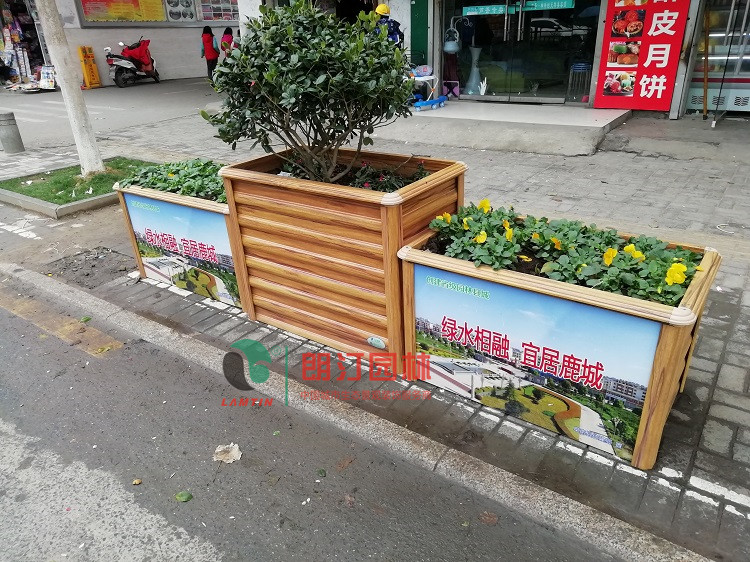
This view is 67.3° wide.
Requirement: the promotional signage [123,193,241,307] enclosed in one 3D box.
[{"bbox_3d":[-1.119,-0.190,3.275,0.898,0.550,0.029,14,30,32],"label":"promotional signage"}]

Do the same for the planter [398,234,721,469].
[{"bbox_3d":[0.652,0.133,2.142,1.012,0.672,0.555,15,32,33],"label":"planter"}]

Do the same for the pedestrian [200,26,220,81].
[{"bbox_3d":[-4.799,-6.642,16.551,0.500,1.530,0.320,-5,25,-7],"label":"pedestrian"}]

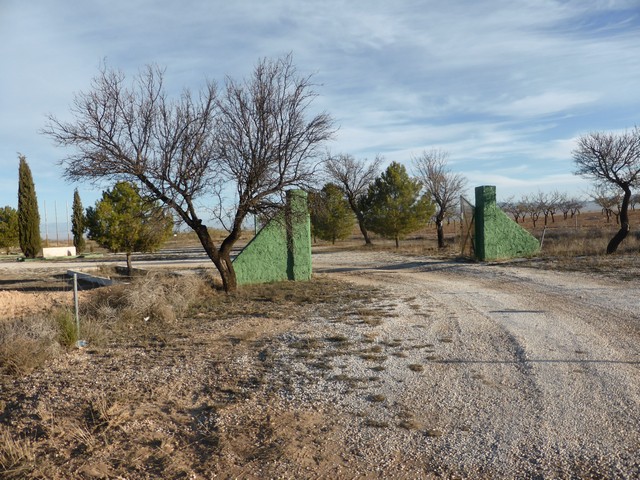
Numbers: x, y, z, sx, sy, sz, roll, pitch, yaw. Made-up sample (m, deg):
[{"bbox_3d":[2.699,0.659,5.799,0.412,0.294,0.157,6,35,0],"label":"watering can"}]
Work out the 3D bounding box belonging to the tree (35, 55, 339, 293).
[{"bbox_3d":[-3.329,-1.696,11.700,7.270,6.000,5.820,-2,2,0],"label":"tree"}]

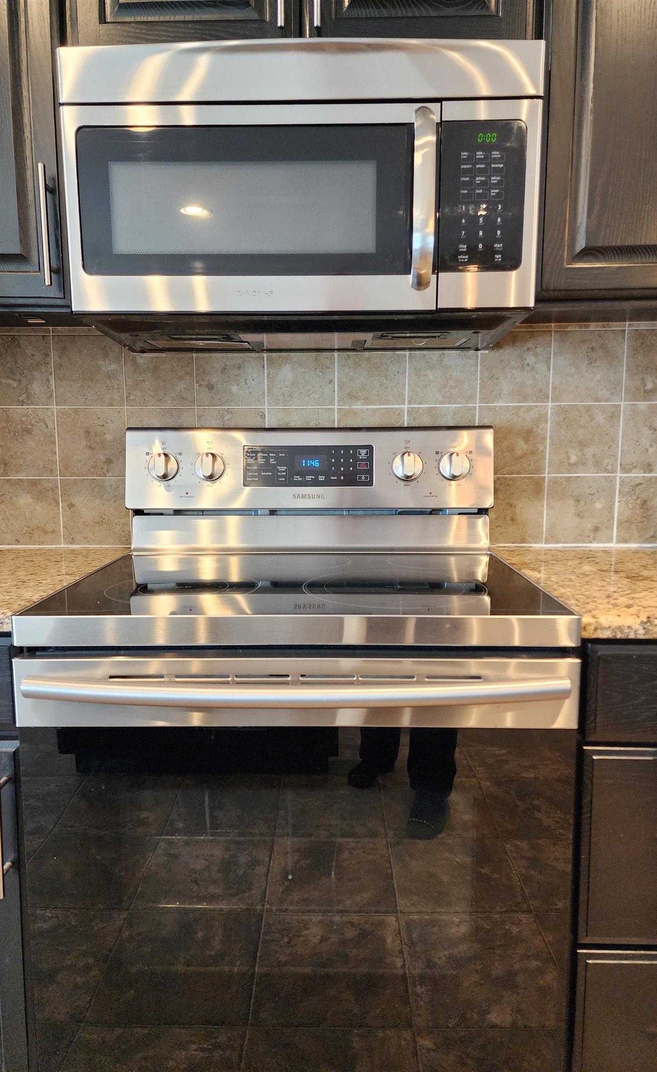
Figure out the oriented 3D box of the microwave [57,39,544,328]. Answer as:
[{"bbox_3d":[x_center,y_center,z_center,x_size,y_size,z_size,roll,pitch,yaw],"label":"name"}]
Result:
[{"bbox_3d":[-0.040,-0.584,1.317,0.759,0.418,0.410,0,7,1],"label":"microwave"}]

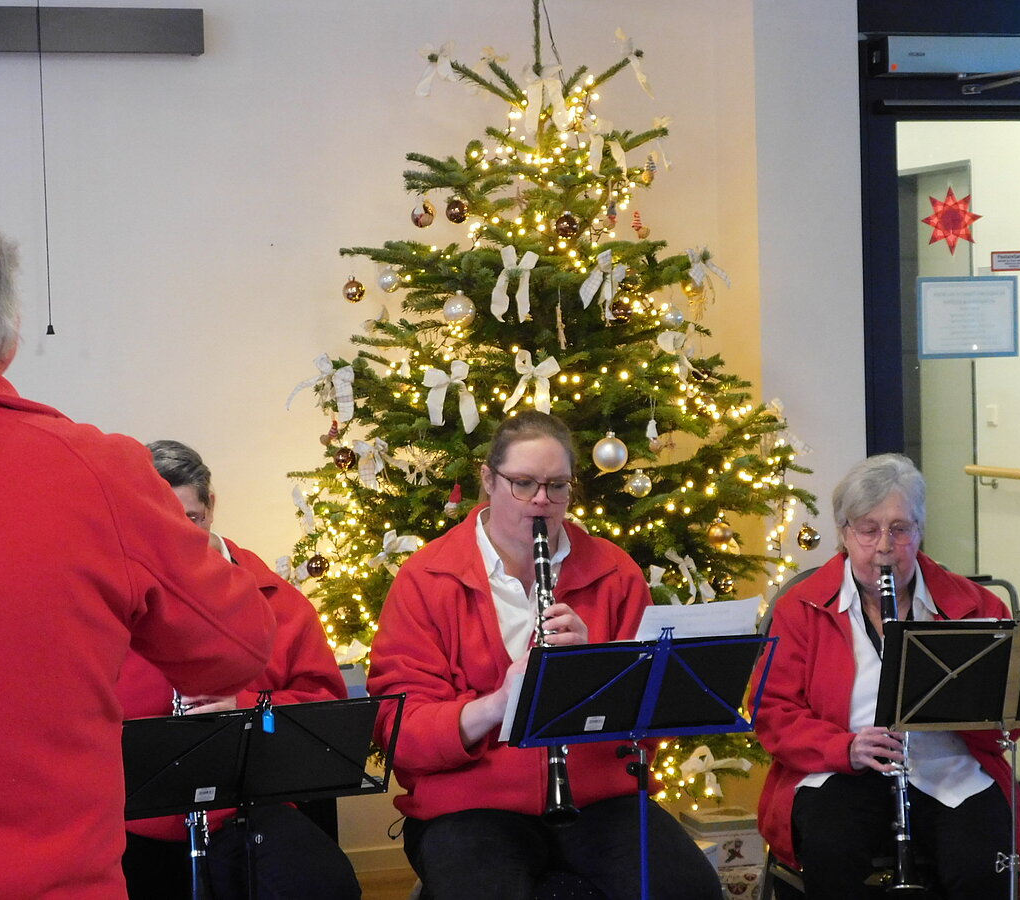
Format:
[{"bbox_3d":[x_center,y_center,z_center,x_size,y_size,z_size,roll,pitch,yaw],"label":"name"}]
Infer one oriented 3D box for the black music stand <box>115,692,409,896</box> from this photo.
[{"bbox_3d":[-0.433,0.806,3.871,0.500,0.860,0.430,-3,3,-20],"label":"black music stand"}]

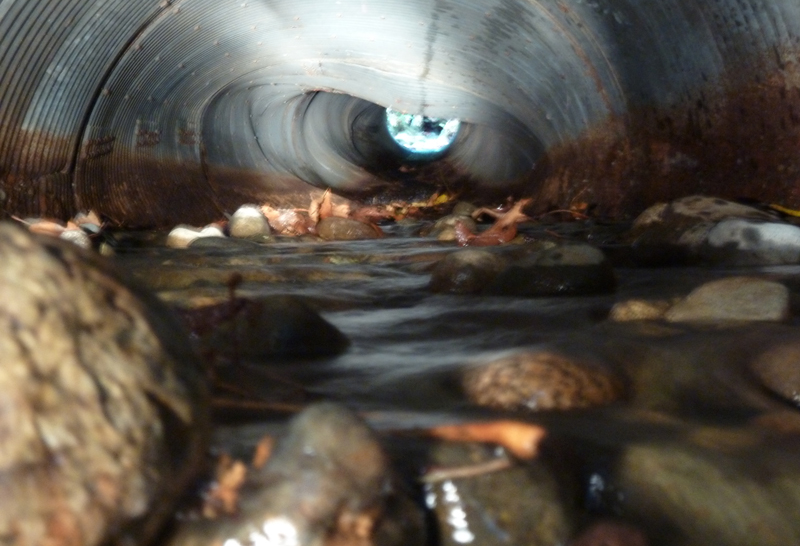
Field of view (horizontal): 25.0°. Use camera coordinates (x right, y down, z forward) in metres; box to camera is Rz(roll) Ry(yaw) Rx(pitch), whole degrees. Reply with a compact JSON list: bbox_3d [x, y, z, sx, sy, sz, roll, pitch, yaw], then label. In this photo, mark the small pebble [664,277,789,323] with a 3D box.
[{"bbox_3d":[0.284,0.029,1.570,0.108,0.050,0.080,0,2,0],"label":"small pebble"}]

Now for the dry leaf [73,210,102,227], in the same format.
[{"bbox_3d":[-0.711,-0.124,4.100,0.068,0.041,0.050,0,2,0],"label":"dry leaf"}]

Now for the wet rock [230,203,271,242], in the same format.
[{"bbox_3d":[-0.344,-0.114,4.150,0.101,0.092,0.090,0,2,0],"label":"wet rock"}]

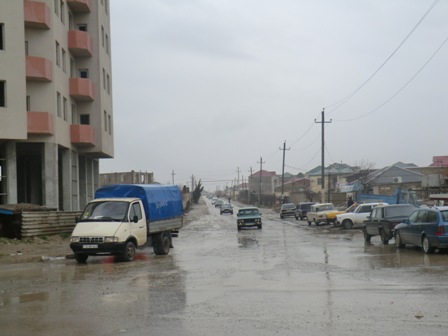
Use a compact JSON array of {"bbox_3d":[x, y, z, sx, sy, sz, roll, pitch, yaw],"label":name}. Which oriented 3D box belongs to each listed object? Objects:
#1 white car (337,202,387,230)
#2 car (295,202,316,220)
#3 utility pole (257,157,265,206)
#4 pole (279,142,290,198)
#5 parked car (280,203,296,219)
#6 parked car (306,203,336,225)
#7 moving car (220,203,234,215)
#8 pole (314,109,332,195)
[{"bbox_3d":[9.050,3.000,44.700,4.100,1.440,1.620,-2,-3,-6],"label":"white car"},{"bbox_3d":[7.850,4.129,67.000,1.680,1.530,4.050,-2,-3,-4],"label":"car"},{"bbox_3d":[6.341,2.601,121.000,1.400,9.000,0.300,1,-3,-2],"label":"utility pole"},{"bbox_3d":[7.523,1.176,90.000,1.450,9.200,0.300,3,-3,-2],"label":"pole"},{"bbox_3d":[6.900,4.605,74.500,1.670,1.410,4.100,-2,-3,0],"label":"parked car"},{"bbox_3d":[7.210,3.419,51.600,1.620,1.440,4.100,-2,-3,-4],"label":"parked car"},{"bbox_3d":[0.420,5.416,93.000,1.670,1.450,4.200,-2,-3,-1],"label":"moving car"},{"bbox_3d":[8.387,-0.337,60.000,1.500,9.300,0.300,0,-3,-2],"label":"pole"}]

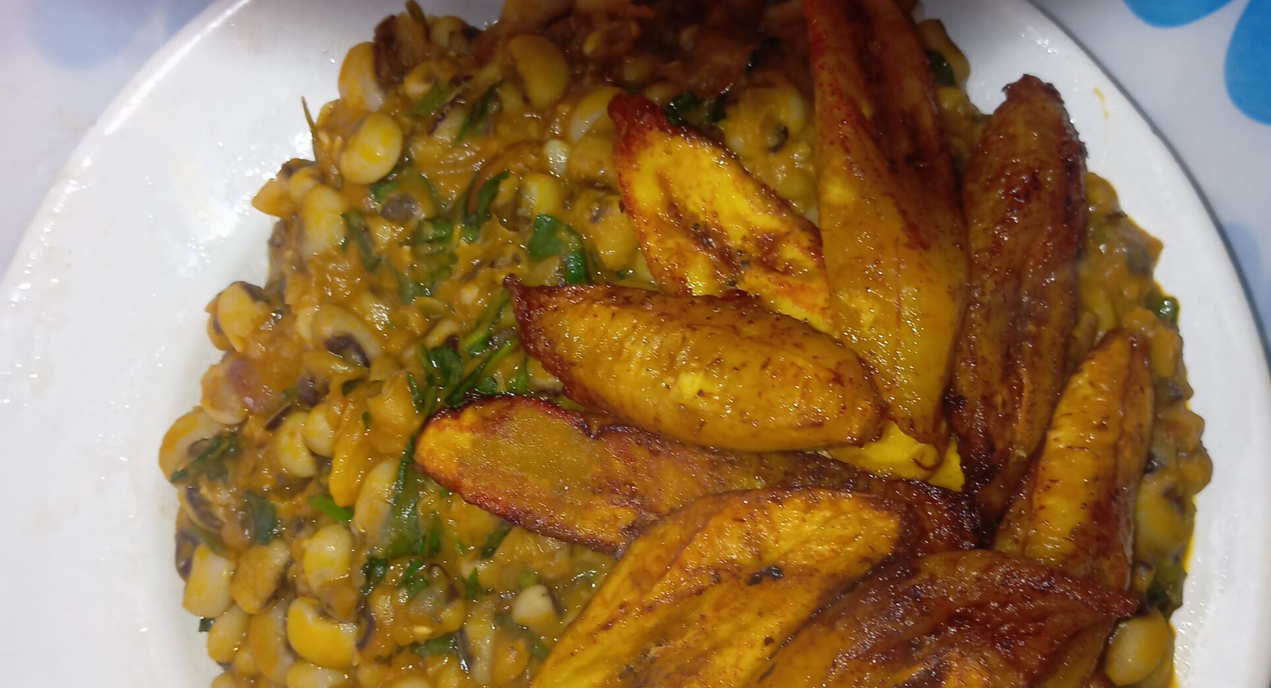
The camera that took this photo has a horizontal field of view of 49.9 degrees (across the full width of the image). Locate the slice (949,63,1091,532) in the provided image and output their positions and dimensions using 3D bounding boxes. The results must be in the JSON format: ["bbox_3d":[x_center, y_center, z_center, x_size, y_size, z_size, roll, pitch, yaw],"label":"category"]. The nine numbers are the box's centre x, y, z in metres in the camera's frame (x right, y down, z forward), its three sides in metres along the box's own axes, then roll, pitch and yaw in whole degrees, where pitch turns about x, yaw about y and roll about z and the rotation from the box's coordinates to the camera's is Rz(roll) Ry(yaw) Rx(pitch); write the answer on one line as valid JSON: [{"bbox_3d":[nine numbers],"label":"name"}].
[{"bbox_3d":[0.070,-0.009,0.245,0.023,0.016,0.080,6,86,-10],"label":"slice"}]

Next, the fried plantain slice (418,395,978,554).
[{"bbox_3d":[0.011,0.026,0.240,0.100,0.012,0.023,10,86,-2],"label":"fried plantain slice"}]

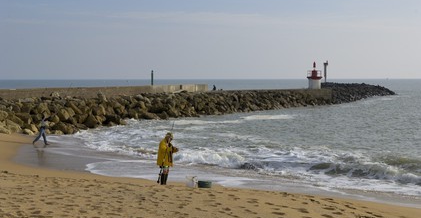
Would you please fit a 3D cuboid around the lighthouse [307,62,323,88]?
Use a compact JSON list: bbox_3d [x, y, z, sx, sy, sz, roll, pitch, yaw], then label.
[{"bbox_3d":[17.322,-5.561,129.910,2.500,4.650,2.500,0,2,0],"label":"lighthouse"}]

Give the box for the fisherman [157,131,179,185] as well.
[{"bbox_3d":[-1.393,1.590,25.067,0.600,1.700,0.560,2,3,33],"label":"fisherman"}]

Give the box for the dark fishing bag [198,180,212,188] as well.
[{"bbox_3d":[-0.166,2.348,24.497,0.430,0.180,0.430,0,2,0],"label":"dark fishing bag"}]

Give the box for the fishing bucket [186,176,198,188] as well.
[{"bbox_3d":[-0.563,2.279,24.494,0.360,0.330,0.360,0,2,0],"label":"fishing bucket"}]

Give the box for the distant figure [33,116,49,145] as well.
[{"bbox_3d":[-9.480,1.194,43.968,0.980,1.660,0.600,0,2,-7],"label":"distant figure"}]

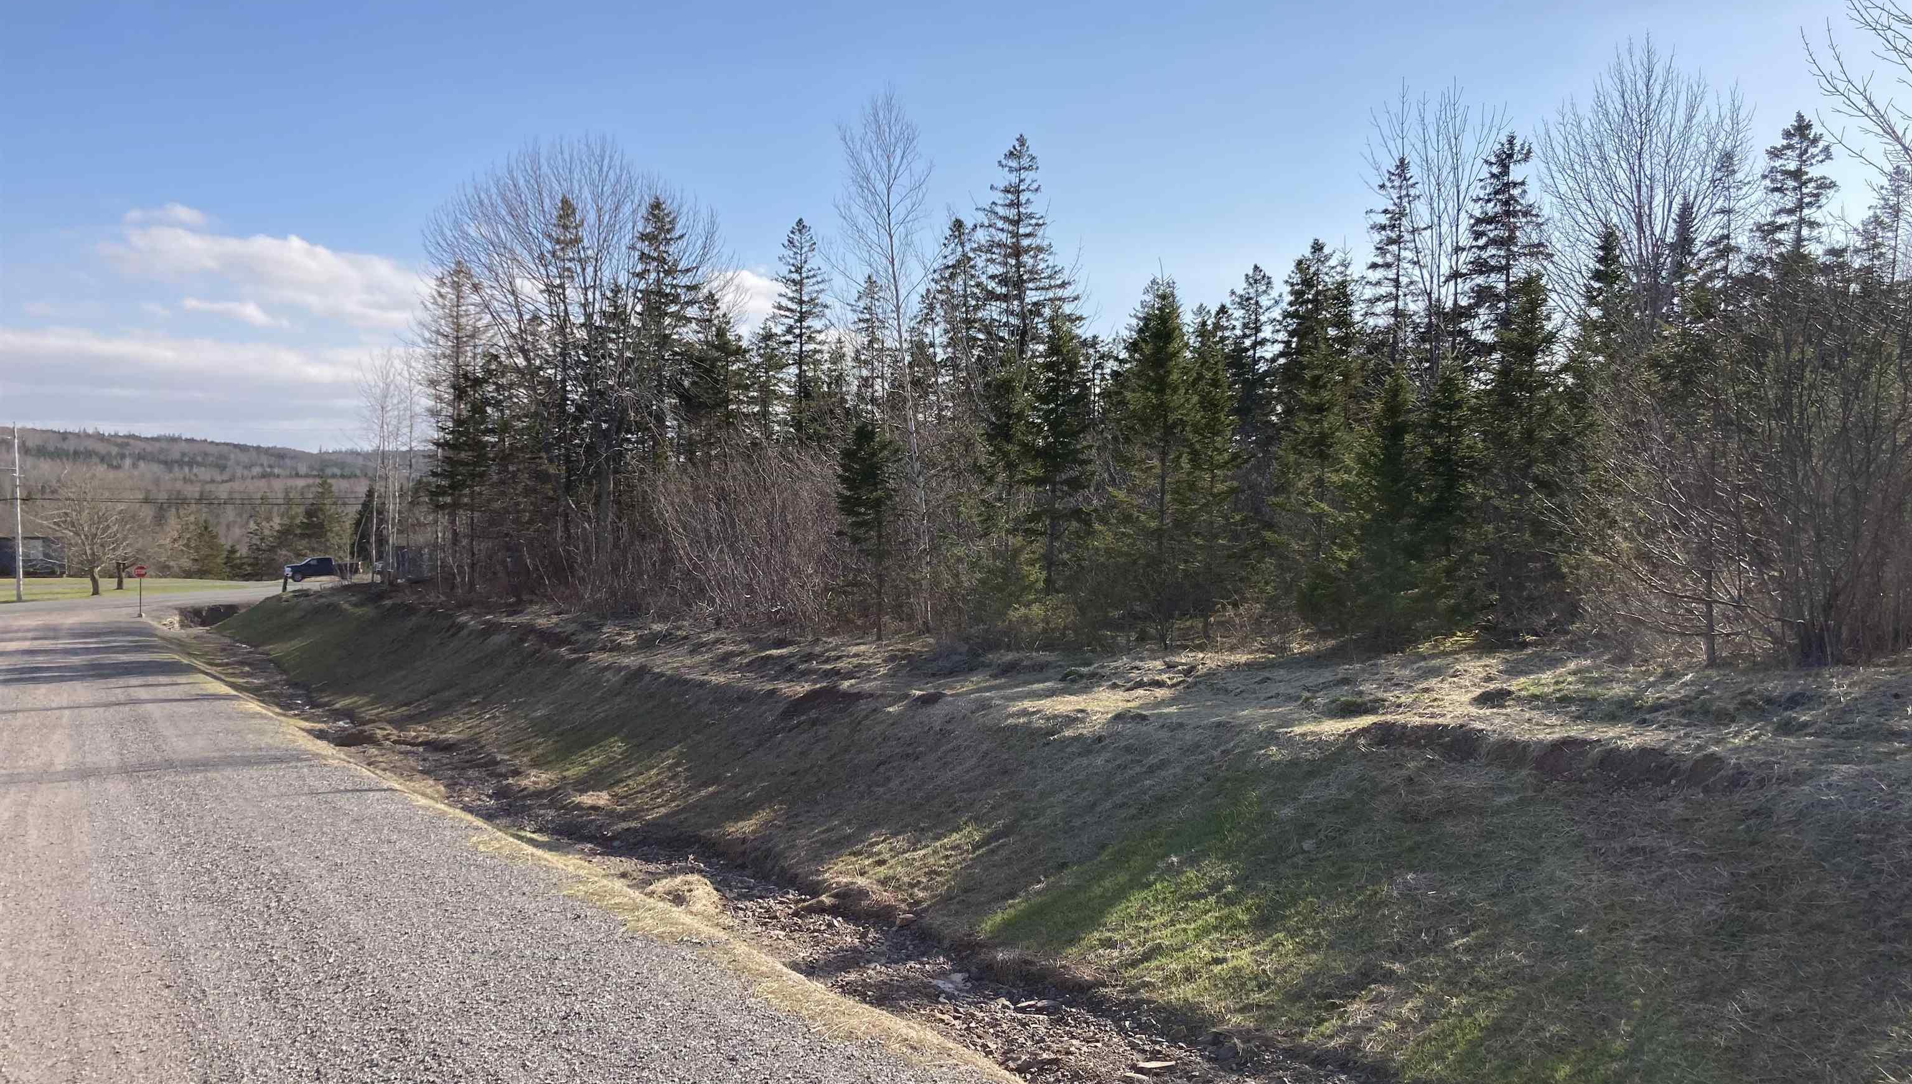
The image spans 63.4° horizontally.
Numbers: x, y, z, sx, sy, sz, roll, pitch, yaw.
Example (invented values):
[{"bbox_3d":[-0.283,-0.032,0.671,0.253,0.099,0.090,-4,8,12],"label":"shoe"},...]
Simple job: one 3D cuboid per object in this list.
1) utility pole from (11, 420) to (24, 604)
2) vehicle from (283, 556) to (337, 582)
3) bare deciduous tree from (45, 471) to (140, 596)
[{"bbox_3d":[-57.648,-1.789,95.000,0.350,11.000,0.350,-2,1,-31],"label":"utility pole"},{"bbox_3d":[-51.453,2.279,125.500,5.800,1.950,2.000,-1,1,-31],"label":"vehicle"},{"bbox_3d":[-57.847,-0.547,103.000,6.000,8.300,6.000,-1,1,-29],"label":"bare deciduous tree"}]

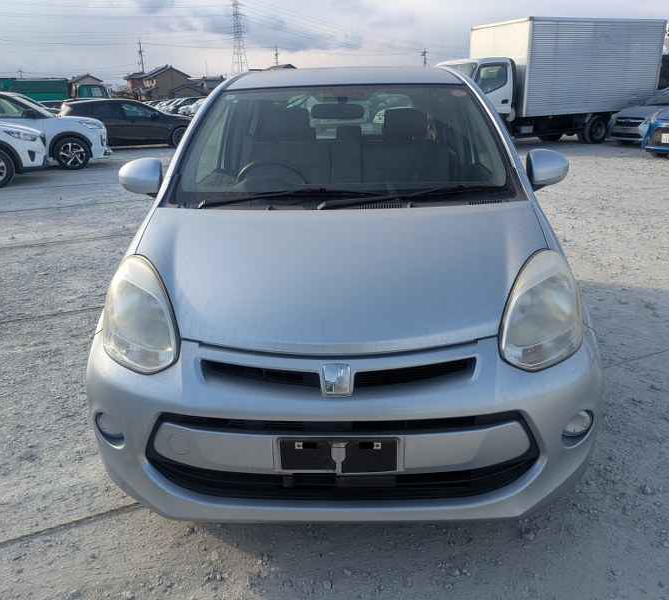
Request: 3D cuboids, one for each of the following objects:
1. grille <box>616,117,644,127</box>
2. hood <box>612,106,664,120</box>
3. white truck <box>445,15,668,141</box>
[{"bbox_3d":[6.989,-4.228,13.713,0.140,0.190,0.840,-10,21,-23],"label":"grille"},{"bbox_3d":[7.492,-4.524,13.855,1.050,0.280,1.460,-10,21,-23],"label":"hood"},{"bbox_3d":[5.290,-5.655,15.149,6.050,2.980,2.250,-9,21,-20],"label":"white truck"}]

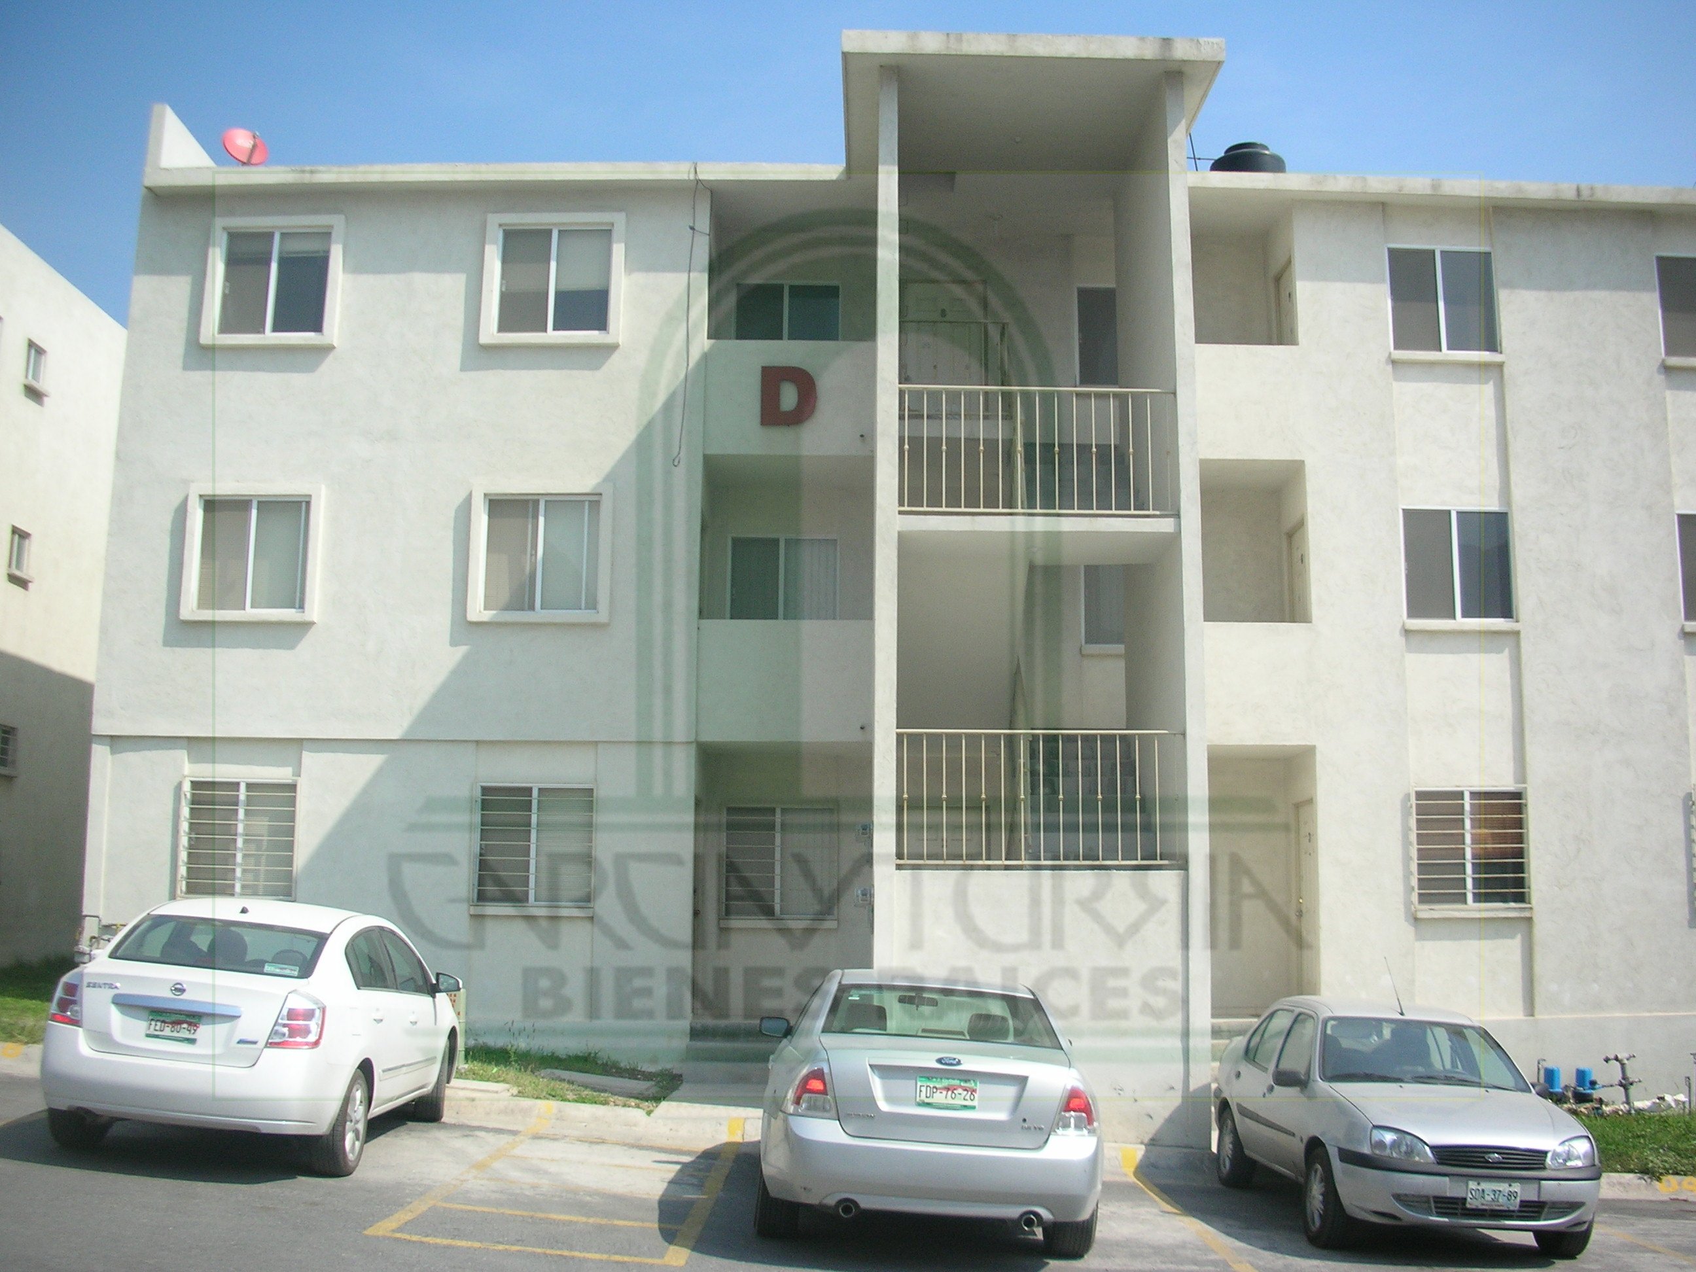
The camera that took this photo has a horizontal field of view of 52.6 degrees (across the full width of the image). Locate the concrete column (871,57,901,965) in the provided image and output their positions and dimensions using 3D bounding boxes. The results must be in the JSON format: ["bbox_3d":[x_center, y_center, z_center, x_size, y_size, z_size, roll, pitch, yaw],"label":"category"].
[{"bbox_3d":[0.306,-0.469,13.640,0.180,8.500,0.200,1,-9,-1],"label":"concrete column"}]

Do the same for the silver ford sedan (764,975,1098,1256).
[{"bbox_3d":[0.433,2.750,10.418,1.900,1.450,4.830,4,-10,0],"label":"silver ford sedan"}]

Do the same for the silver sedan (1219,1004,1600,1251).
[{"bbox_3d":[3.604,3.211,11.623,1.670,1.410,4.140,2,-10,0],"label":"silver sedan"}]

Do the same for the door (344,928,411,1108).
[{"bbox_3d":[-3.019,2.461,10.987,0.250,1.130,1.050,7,-9,-2],"label":"door"}]

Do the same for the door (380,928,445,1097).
[{"bbox_3d":[-3.063,2.624,12.024,0.250,1.130,1.100,7,-9,-2],"label":"door"}]

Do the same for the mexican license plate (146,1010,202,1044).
[{"bbox_3d":[-3.651,2.119,9.286,0.300,0.150,0.015,5,-13,-2],"label":"mexican license plate"}]

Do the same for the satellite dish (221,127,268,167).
[{"bbox_3d":[-6.706,-5.496,19.159,0.540,0.540,0.300,8,-26,-37],"label":"satellite dish"}]

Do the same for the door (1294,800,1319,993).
[{"bbox_3d":[4.344,2.605,16.250,0.090,2.050,0.820,1,-9,-1],"label":"door"}]

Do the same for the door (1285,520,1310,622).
[{"bbox_3d":[4.710,-0.087,17.869,0.060,2.100,0.820,1,-10,-1],"label":"door"}]

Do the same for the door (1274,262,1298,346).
[{"bbox_3d":[4.732,-2.918,18.355,0.060,2.100,0.820,1,-10,-1],"label":"door"}]

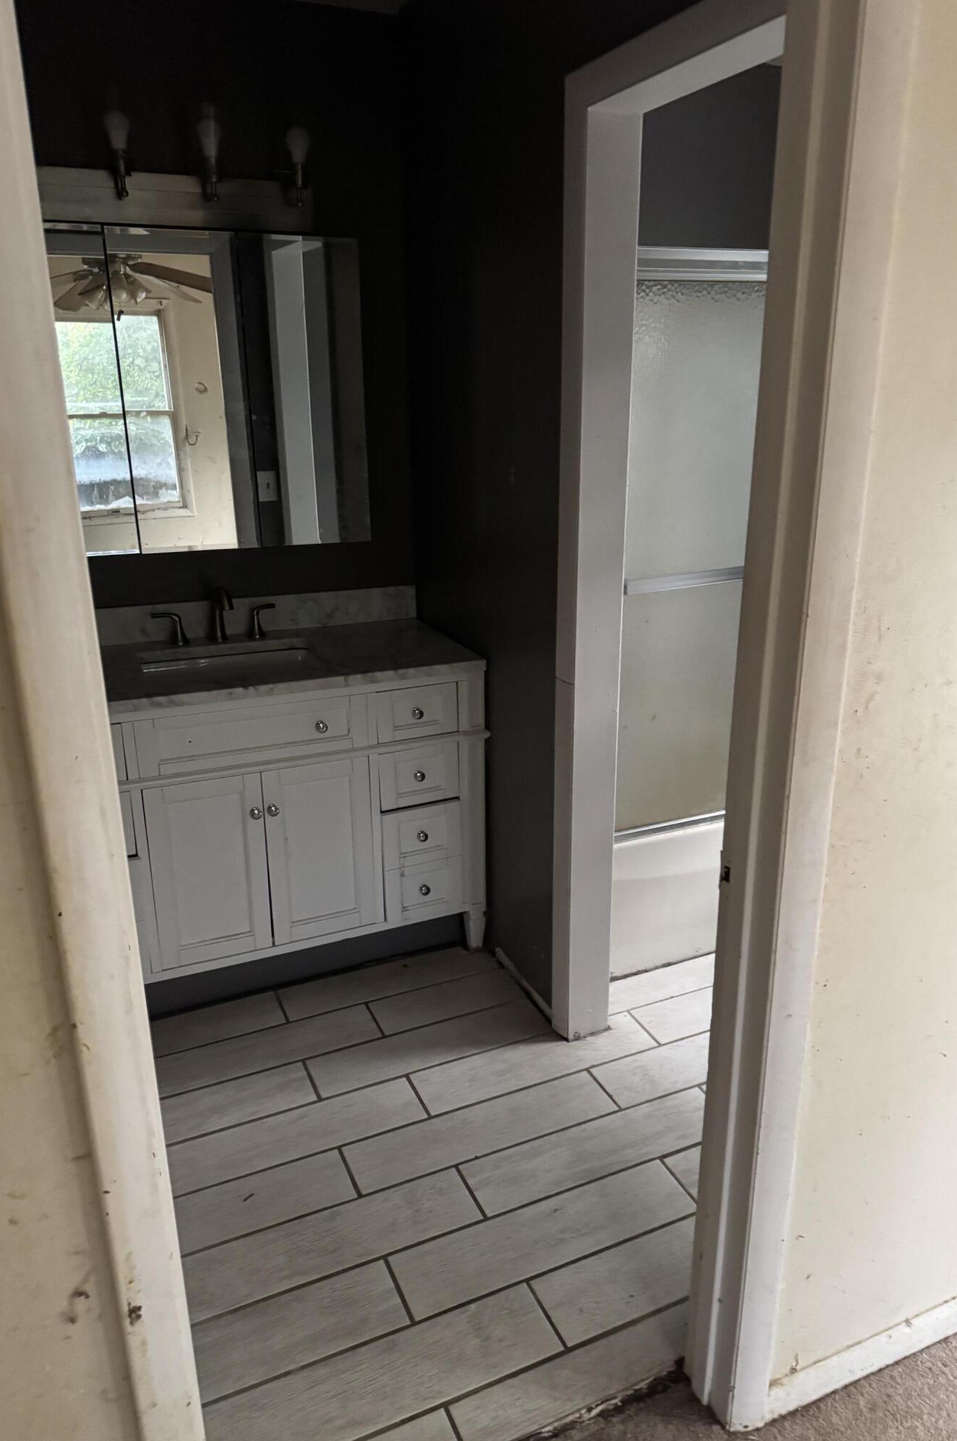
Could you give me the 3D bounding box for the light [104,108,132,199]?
[{"bbox_3d":[-0.858,-1.349,2.389,0.066,0.190,0.095,-9,20,-22],"label":"light"}]

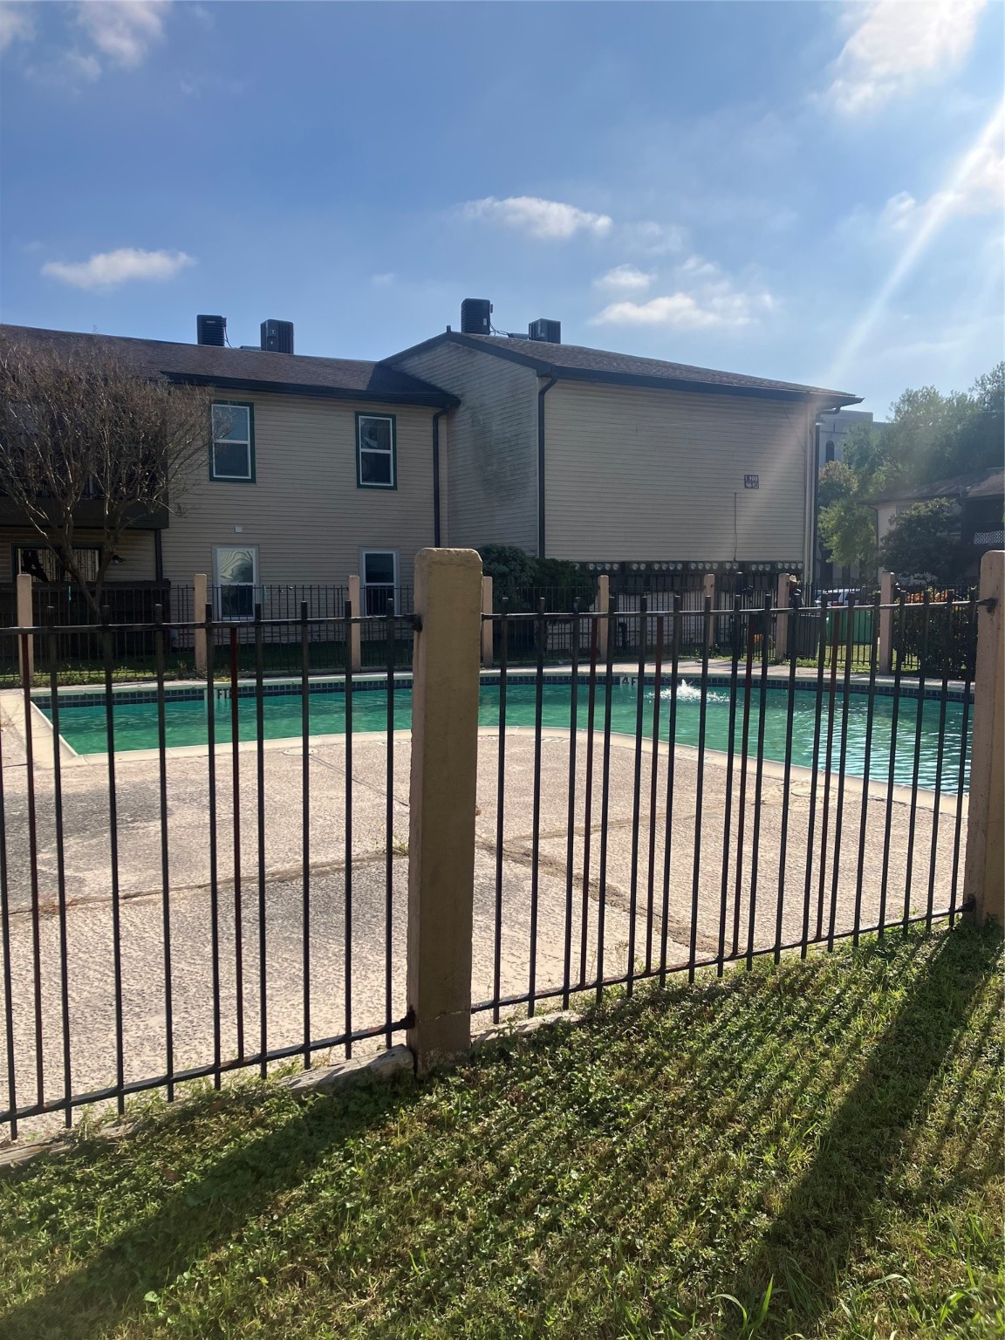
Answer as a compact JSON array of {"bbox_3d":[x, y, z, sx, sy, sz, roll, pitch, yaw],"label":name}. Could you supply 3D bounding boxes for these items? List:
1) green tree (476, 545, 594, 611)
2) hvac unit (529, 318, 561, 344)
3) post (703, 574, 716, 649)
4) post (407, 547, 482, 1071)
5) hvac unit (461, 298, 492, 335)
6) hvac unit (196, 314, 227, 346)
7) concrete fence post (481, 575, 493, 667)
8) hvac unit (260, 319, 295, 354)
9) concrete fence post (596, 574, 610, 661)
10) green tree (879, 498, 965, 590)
[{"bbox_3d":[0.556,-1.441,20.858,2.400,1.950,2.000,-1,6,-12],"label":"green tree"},{"bbox_3d":[1.023,-8.088,25.950,0.580,0.590,0.580,-4,6,-31],"label":"hvac unit"},{"bbox_3d":[3.925,-1.067,20.594,0.180,1.550,0.115,-3,6,-30],"label":"post"},{"bbox_3d":[-0.176,0.421,3.234,0.178,1.550,0.105,-2,6,-28],"label":"post"},{"bbox_3d":[-0.609,-8.134,24.940,0.570,0.790,0.570,-2,6,-14],"label":"hvac unit"},{"bbox_3d":[-7.057,-8.215,26.235,0.590,0.720,0.580,-1,5,-6],"label":"hvac unit"},{"bbox_3d":[-0.253,-0.830,18.454,0.180,1.550,0.115,-3,6,-24],"label":"concrete fence post"},{"bbox_3d":[-5.628,-8.337,27.128,0.650,0.790,0.640,-3,6,-30],"label":"hvac unit"},{"bbox_3d":[1.793,-0.922,19.301,0.180,1.550,0.115,-3,6,-28],"label":"concrete fence post"},{"bbox_3d":[17.367,-4.866,44.749,3.750,4.500,3.600,-3,6,-28],"label":"green tree"}]

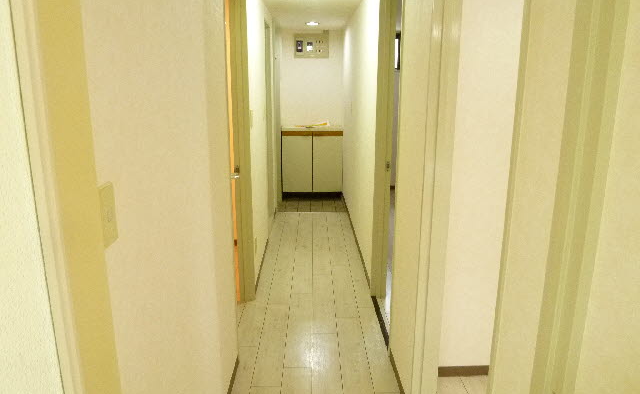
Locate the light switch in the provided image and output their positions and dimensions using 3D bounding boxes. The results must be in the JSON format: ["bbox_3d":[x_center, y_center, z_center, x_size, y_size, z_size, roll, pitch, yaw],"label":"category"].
[{"bbox_3d":[-0.416,0.038,0.906,0.011,0.121,0.061,0,14,-1],"label":"light switch"}]

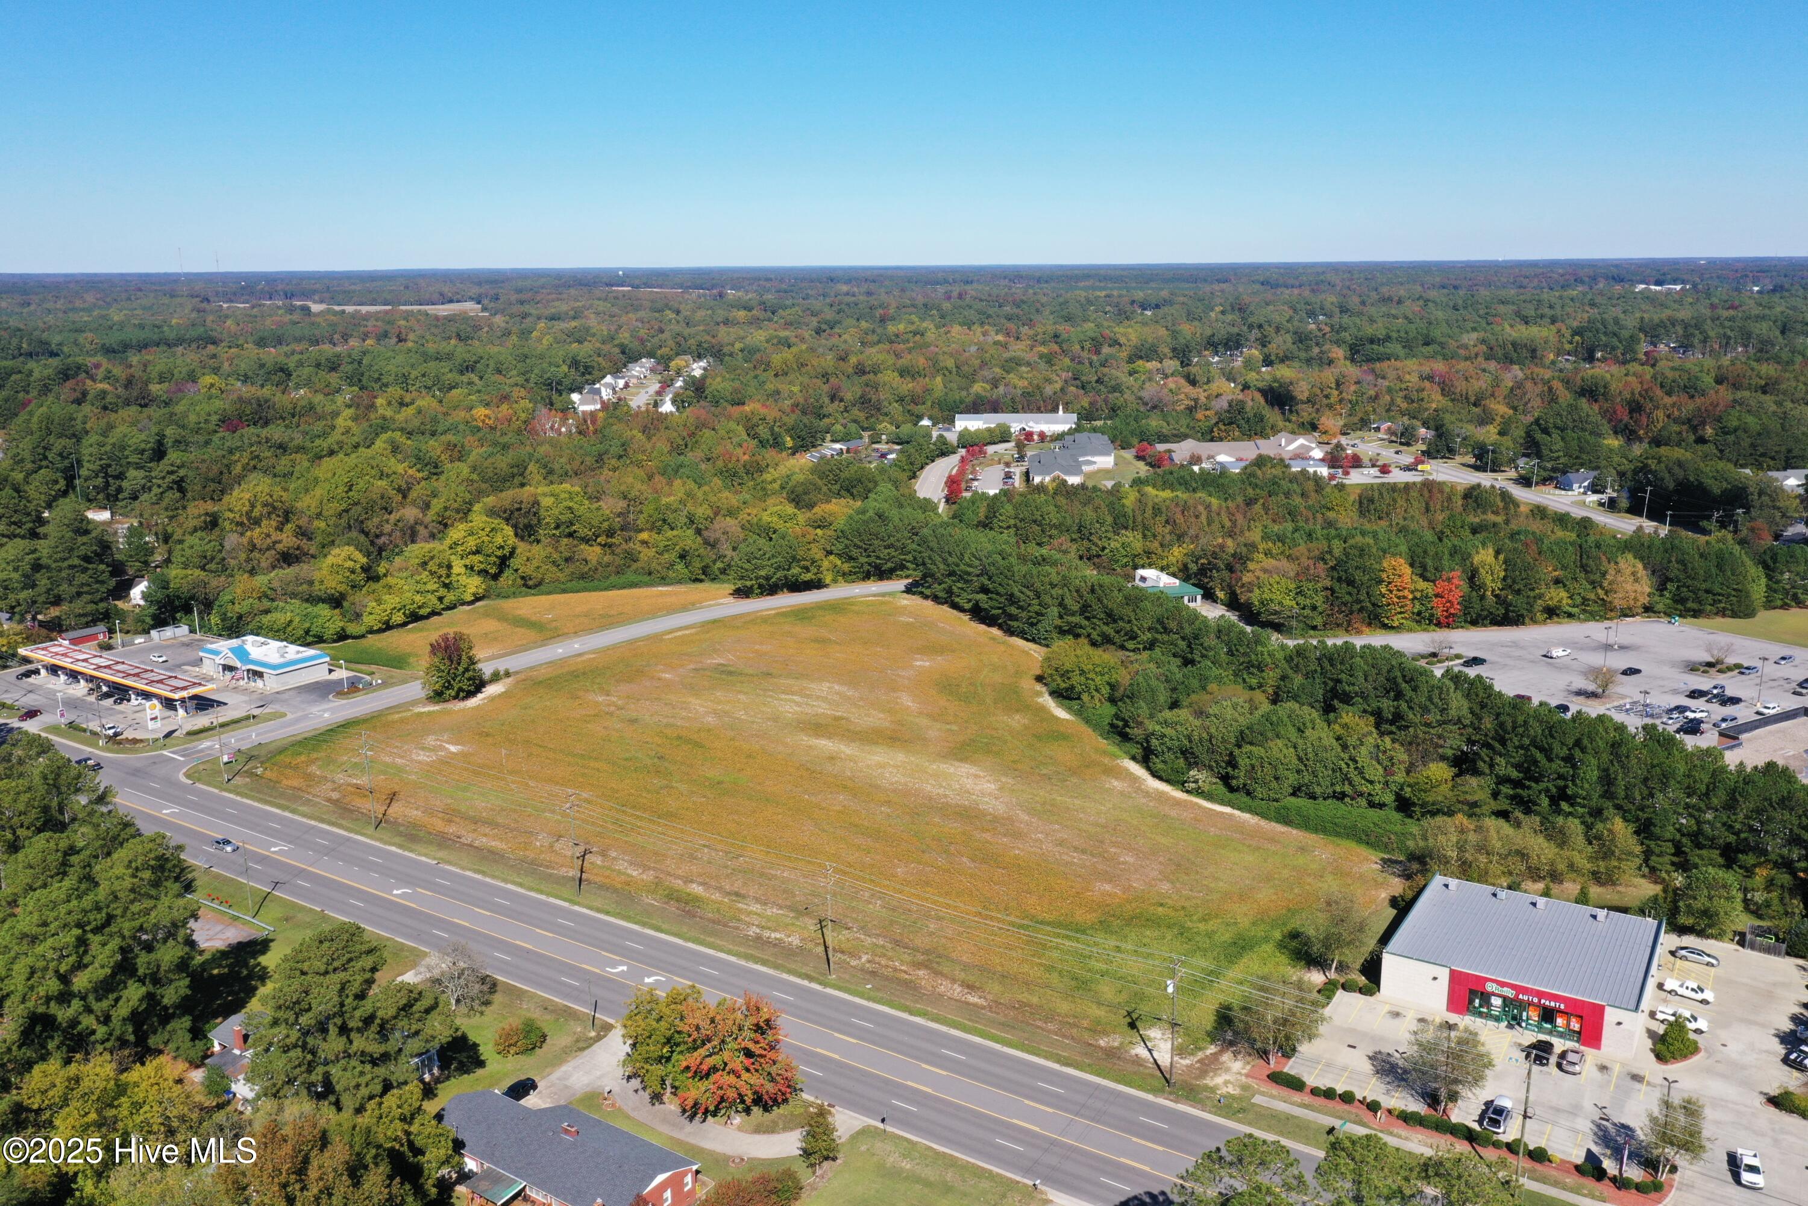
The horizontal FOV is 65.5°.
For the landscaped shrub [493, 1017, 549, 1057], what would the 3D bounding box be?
[{"bbox_3d":[-43.653,48.344,159.312,5.400,3.400,5.000,-4,14,-15],"label":"landscaped shrub"}]

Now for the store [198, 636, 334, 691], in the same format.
[{"bbox_3d":[-138.962,12.509,306.059,27.600,5.200,12.900,9,16,33],"label":"store"}]

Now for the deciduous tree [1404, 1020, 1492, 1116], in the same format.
[{"bbox_3d":[55.393,47.551,142.723,9.000,9.700,8.800,5,15,21],"label":"deciduous tree"}]

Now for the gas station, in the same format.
[{"bbox_3d":[-167.818,16.303,299.475,63.520,5.700,8.400,8,16,33],"label":"gas station"}]

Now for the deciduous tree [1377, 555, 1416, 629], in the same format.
[{"bbox_3d":[117.585,-2.417,335.670,9.000,15.800,8.800,4,14,18],"label":"deciduous tree"}]

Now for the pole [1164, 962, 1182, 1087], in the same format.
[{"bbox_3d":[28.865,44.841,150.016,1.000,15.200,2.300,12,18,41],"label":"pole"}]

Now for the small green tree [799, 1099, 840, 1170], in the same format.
[{"bbox_3d":[-8.465,52.073,137.352,4.000,7.800,4.000,-1,14,0],"label":"small green tree"}]

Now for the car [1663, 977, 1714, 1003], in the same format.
[{"bbox_3d":[92.326,45.737,165.313,5.250,1.700,1.850,9,17,35],"label":"car"}]

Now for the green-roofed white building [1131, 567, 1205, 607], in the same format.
[{"bbox_3d":[67.230,-3.560,362.460,13.000,6.200,17.500,-5,14,-17],"label":"green-roofed white building"}]

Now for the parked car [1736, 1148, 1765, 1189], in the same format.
[{"bbox_3d":[82.037,54.666,136.358,1.840,1.680,4.950,6,15,26],"label":"parked car"}]

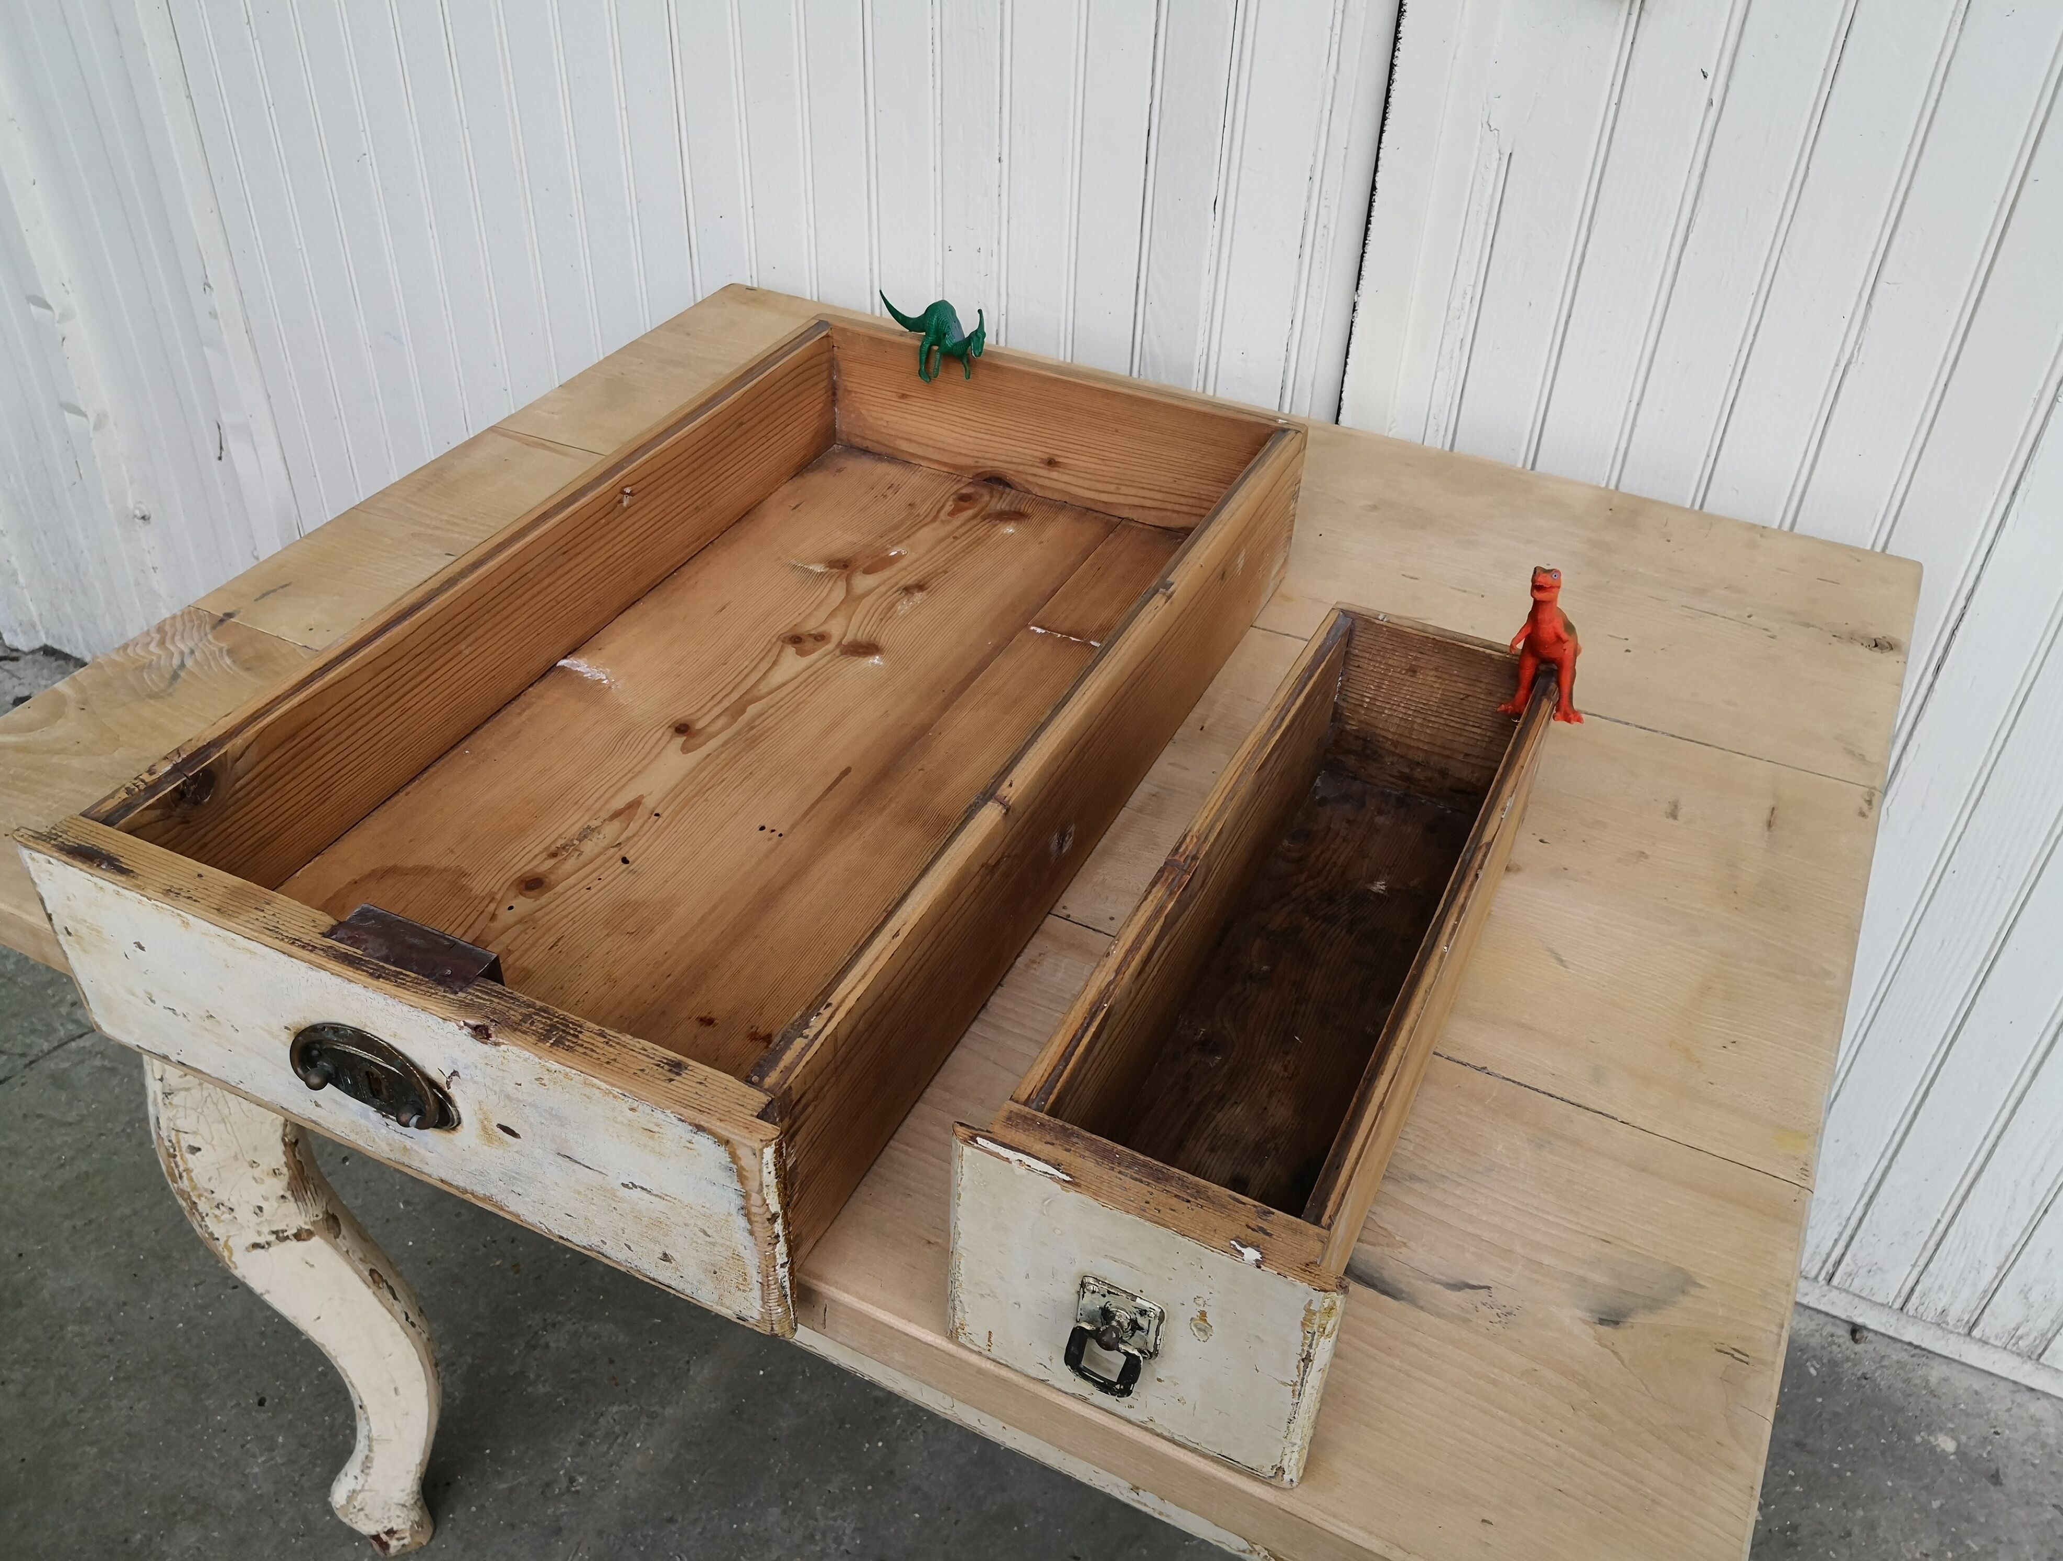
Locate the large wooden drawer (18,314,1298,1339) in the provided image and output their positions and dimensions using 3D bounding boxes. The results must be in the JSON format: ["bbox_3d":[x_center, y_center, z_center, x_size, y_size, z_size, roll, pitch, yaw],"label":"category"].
[{"bbox_3d":[-0.138,-0.058,0.972,0.411,0.125,0.689,17,41,19],"label":"large wooden drawer"}]

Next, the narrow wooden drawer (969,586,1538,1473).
[{"bbox_3d":[0.130,0.088,0.766,0.151,0.132,0.421,18,41,20],"label":"narrow wooden drawer"}]

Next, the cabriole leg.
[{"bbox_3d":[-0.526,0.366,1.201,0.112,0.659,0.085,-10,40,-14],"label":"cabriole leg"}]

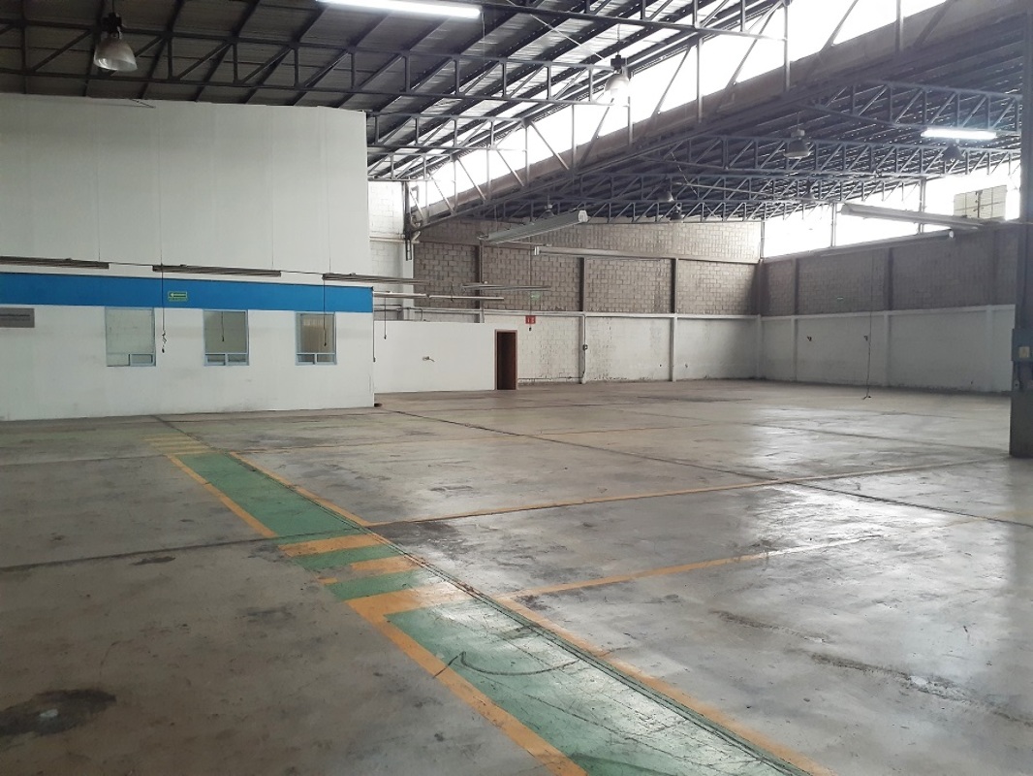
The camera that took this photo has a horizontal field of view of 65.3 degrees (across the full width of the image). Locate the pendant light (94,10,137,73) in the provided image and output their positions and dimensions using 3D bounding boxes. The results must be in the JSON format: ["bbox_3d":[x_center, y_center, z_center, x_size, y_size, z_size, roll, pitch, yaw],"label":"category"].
[{"bbox_3d":[-4.435,-3.847,8.894,0.430,0.600,0.430,-2,3,-30],"label":"pendant light"}]

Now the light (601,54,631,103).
[{"bbox_3d":[1.565,-4.808,12.381,0.430,0.600,0.430,0,3,0],"label":"light"}]

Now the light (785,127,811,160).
[{"bbox_3d":[5.046,-4.394,14.446,0.440,0.500,0.440,-2,3,-30],"label":"light"}]

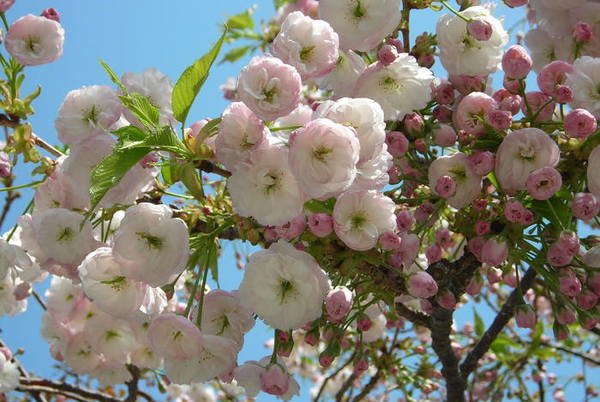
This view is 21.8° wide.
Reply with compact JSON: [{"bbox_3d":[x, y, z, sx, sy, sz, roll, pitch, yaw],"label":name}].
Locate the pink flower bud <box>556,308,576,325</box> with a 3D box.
[{"bbox_3d":[0.186,0.081,1.090,0.013,0.014,0.013,1,-66,-13],"label":"pink flower bud"}]

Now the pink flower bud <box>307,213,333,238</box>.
[{"bbox_3d":[0.012,0.015,0.930,0.015,0.015,0.018,-12,0,28],"label":"pink flower bud"}]

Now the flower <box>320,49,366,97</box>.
[{"bbox_3d":[0.026,-0.082,1.000,0.038,0.038,0.024,-3,19,7],"label":"flower"}]

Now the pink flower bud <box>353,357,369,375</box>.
[{"bbox_3d":[0.040,0.108,1.020,0.011,0.013,0.011,8,-39,-20],"label":"pink flower bud"}]

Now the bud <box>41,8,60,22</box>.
[{"bbox_3d":[-0.171,-0.127,1.070,0.015,0.013,0.015,9,-9,-23],"label":"bud"}]

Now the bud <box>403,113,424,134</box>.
[{"bbox_3d":[0.071,-0.048,0.970,0.014,0.015,0.015,0,-6,0],"label":"bud"}]

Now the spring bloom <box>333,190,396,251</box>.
[{"bbox_3d":[0.041,0.012,0.990,0.040,0.037,0.031,1,6,-12],"label":"spring bloom"}]

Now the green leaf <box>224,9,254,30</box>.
[{"bbox_3d":[-0.048,-0.145,1.250,0.025,0.018,0.018,-8,15,21],"label":"green leaf"}]

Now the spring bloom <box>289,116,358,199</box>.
[{"bbox_3d":[0.015,-0.025,0.960,0.043,0.050,0.034,0,12,-5],"label":"spring bloom"}]

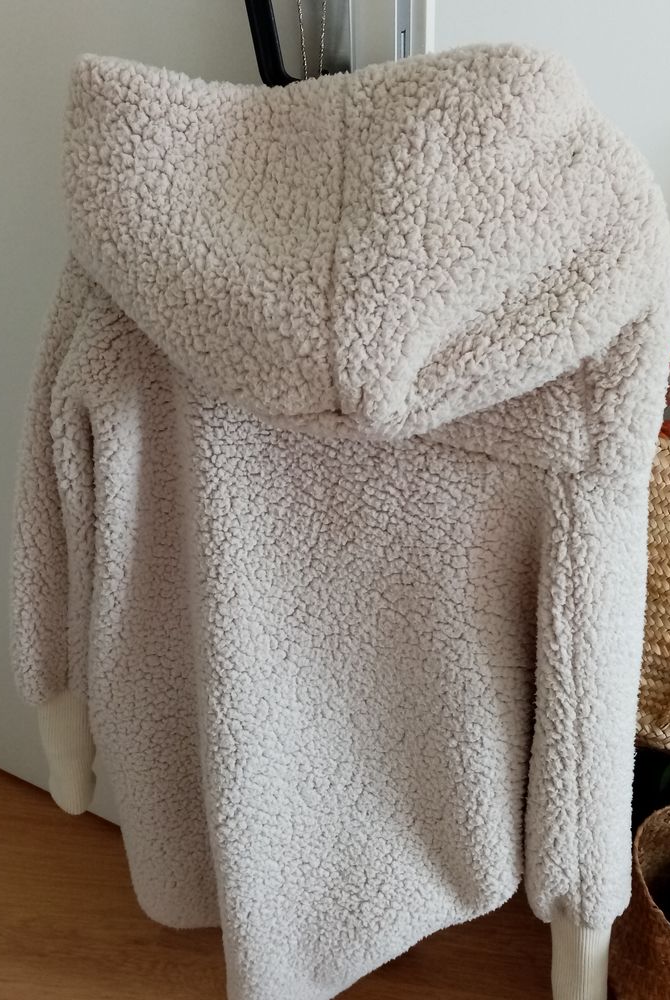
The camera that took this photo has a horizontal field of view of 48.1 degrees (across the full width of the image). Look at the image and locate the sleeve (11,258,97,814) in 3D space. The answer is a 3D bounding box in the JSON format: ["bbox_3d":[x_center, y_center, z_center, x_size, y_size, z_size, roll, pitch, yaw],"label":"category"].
[{"bbox_3d":[-0.265,0.039,0.722,0.120,0.640,0.125,16,26,21],"label":"sleeve"}]

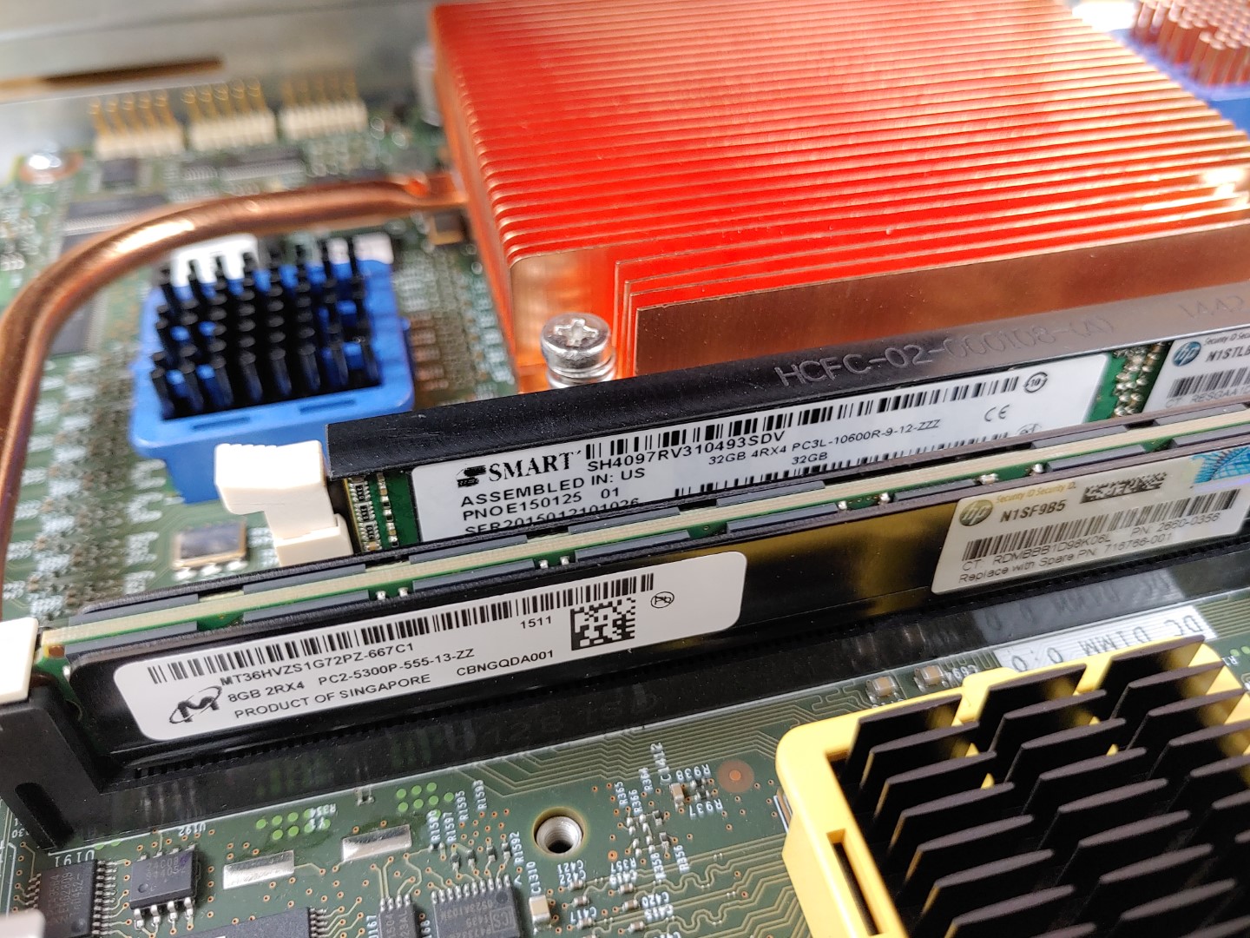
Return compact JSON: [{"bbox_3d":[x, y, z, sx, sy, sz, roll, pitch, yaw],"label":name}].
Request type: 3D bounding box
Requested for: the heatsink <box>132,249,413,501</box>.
[{"bbox_3d":[-0.041,-0.014,0.111,0.030,0.015,0.030,-10,46,-10],"label":"heatsink"}]

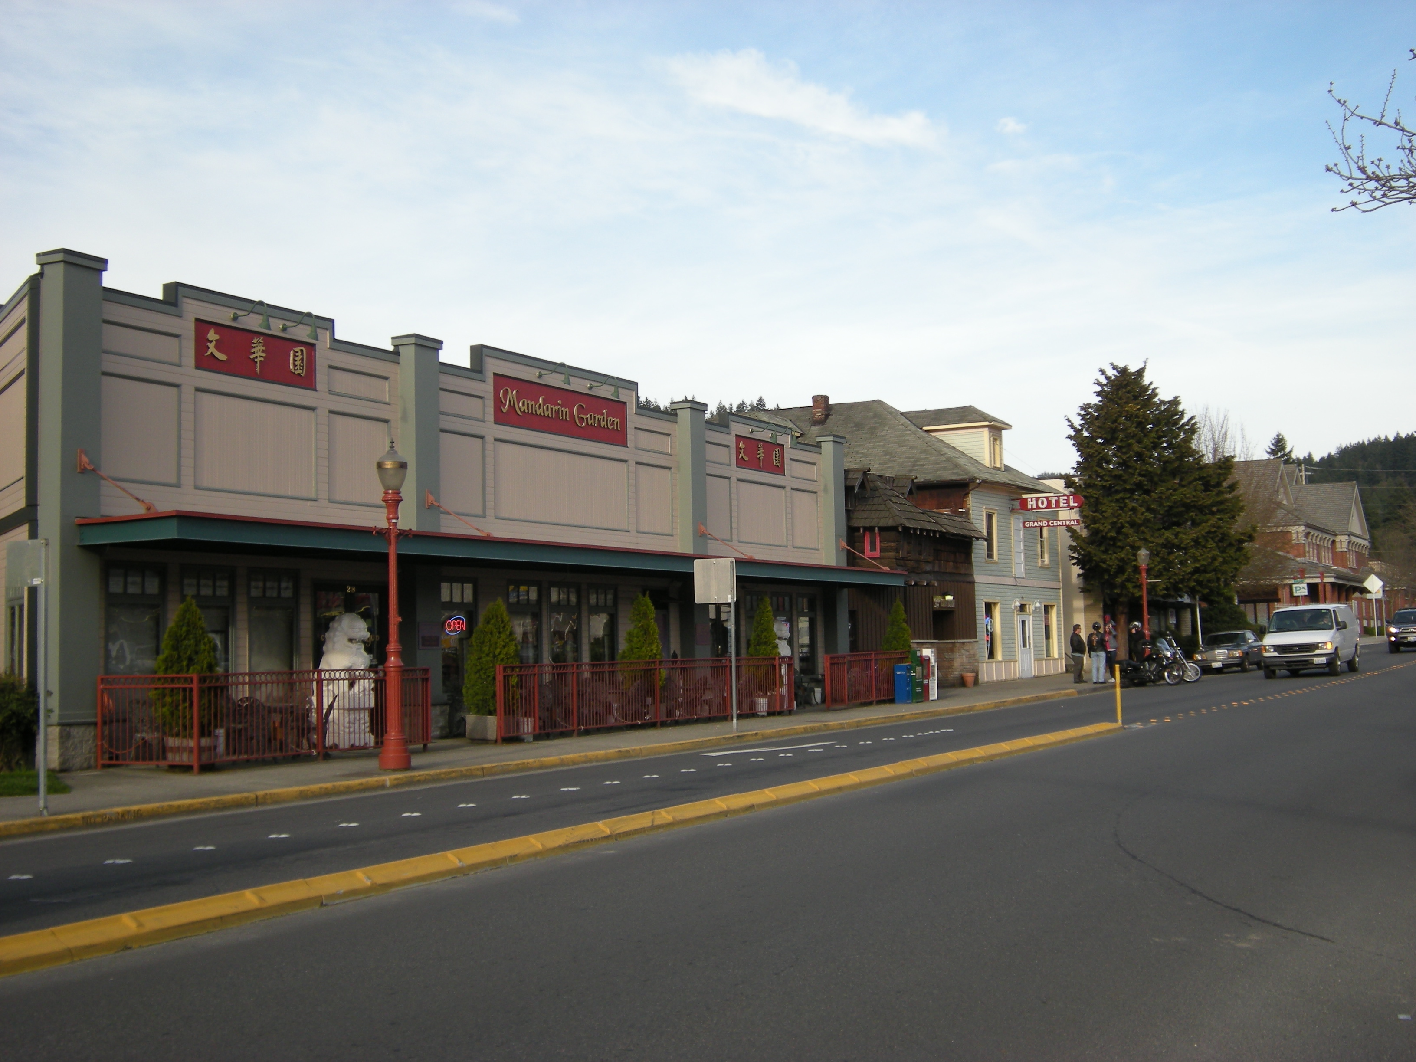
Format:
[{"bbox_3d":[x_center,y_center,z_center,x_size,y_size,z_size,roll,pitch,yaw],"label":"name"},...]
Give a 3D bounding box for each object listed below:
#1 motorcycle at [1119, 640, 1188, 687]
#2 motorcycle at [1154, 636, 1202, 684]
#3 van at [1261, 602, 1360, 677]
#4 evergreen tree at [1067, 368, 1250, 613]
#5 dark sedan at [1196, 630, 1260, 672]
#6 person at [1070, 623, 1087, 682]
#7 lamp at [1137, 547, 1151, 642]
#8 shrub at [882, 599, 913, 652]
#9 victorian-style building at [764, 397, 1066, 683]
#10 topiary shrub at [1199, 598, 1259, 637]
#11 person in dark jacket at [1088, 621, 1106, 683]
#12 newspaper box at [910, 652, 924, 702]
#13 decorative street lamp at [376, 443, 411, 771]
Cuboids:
[{"bbox_3d":[12.930,3.840,53.500,2.350,1.330,0.880,-5,-5,44],"label":"motorcycle"},{"bbox_3d":[13.637,3.831,54.834,2.300,1.420,0.880,-5,-6,44],"label":"motorcycle"},{"bbox_3d":[17.990,3.260,54.800,2.030,2.080,5.400,-5,-4,27],"label":"van"},{"bbox_3d":[15.069,-0.475,61.384,6.300,10.476,6.300,-3,-5,27],"label":"evergreen tree"},{"bbox_3d":[18.570,4.270,65.300,1.790,1.430,4.780,-5,-4,27],"label":"dark sedan"},{"bbox_3d":[10.830,3.575,53.800,0.450,1.740,0.540,-1,-4,-1],"label":"person"},{"bbox_3d":[13.425,2.471,56.445,0.420,3.968,0.430,-3,-5,27],"label":"lamp"},{"bbox_3d":[4.700,2.800,45.600,0.880,2.200,0.880,-3,-4,27],"label":"shrub"},{"bbox_3d":[4.874,0.341,62.760,13.000,9.739,9.600,-3,-5,27],"label":"victorian-style building"},{"bbox_3d":[20.657,3.974,73.096,2.400,2.633,2.400,-3,-5,27],"label":"topiary shrub"},{"bbox_3d":[11.473,3.580,54.266,0.560,1.803,0.360,-3,-5,21],"label":"person in dark jacket"},{"bbox_3d":[4.800,3.410,43.400,0.430,1.240,0.500,-3,-4,27],"label":"newspaper box"},{"bbox_3d":[-3.802,0.893,22.244,0.420,3.937,0.440,-1,-4,0],"label":"decorative street lamp"}]

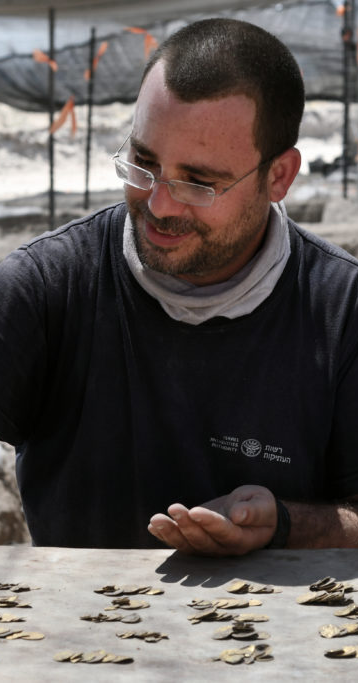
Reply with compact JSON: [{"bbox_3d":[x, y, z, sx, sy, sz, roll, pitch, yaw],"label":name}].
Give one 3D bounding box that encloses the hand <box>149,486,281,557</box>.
[{"bbox_3d":[0.032,0.172,2.050,0.135,0.068,0.095,-4,8,-30],"label":"hand"}]

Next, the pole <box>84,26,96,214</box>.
[{"bbox_3d":[-0.613,-1.526,14.600,0.035,1.260,0.035,2,7,0],"label":"pole"}]

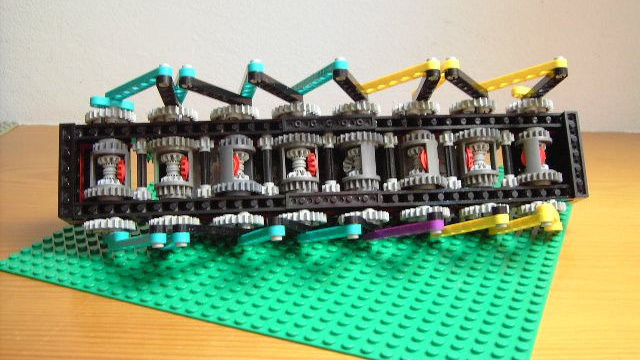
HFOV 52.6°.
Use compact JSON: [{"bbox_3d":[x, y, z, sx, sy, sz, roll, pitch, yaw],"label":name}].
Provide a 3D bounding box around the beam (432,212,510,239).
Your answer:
[{"bbox_3d":[0.073,0.024,0.322,0.008,0.004,0.056,4,-13,-30],"label":"beam"}]

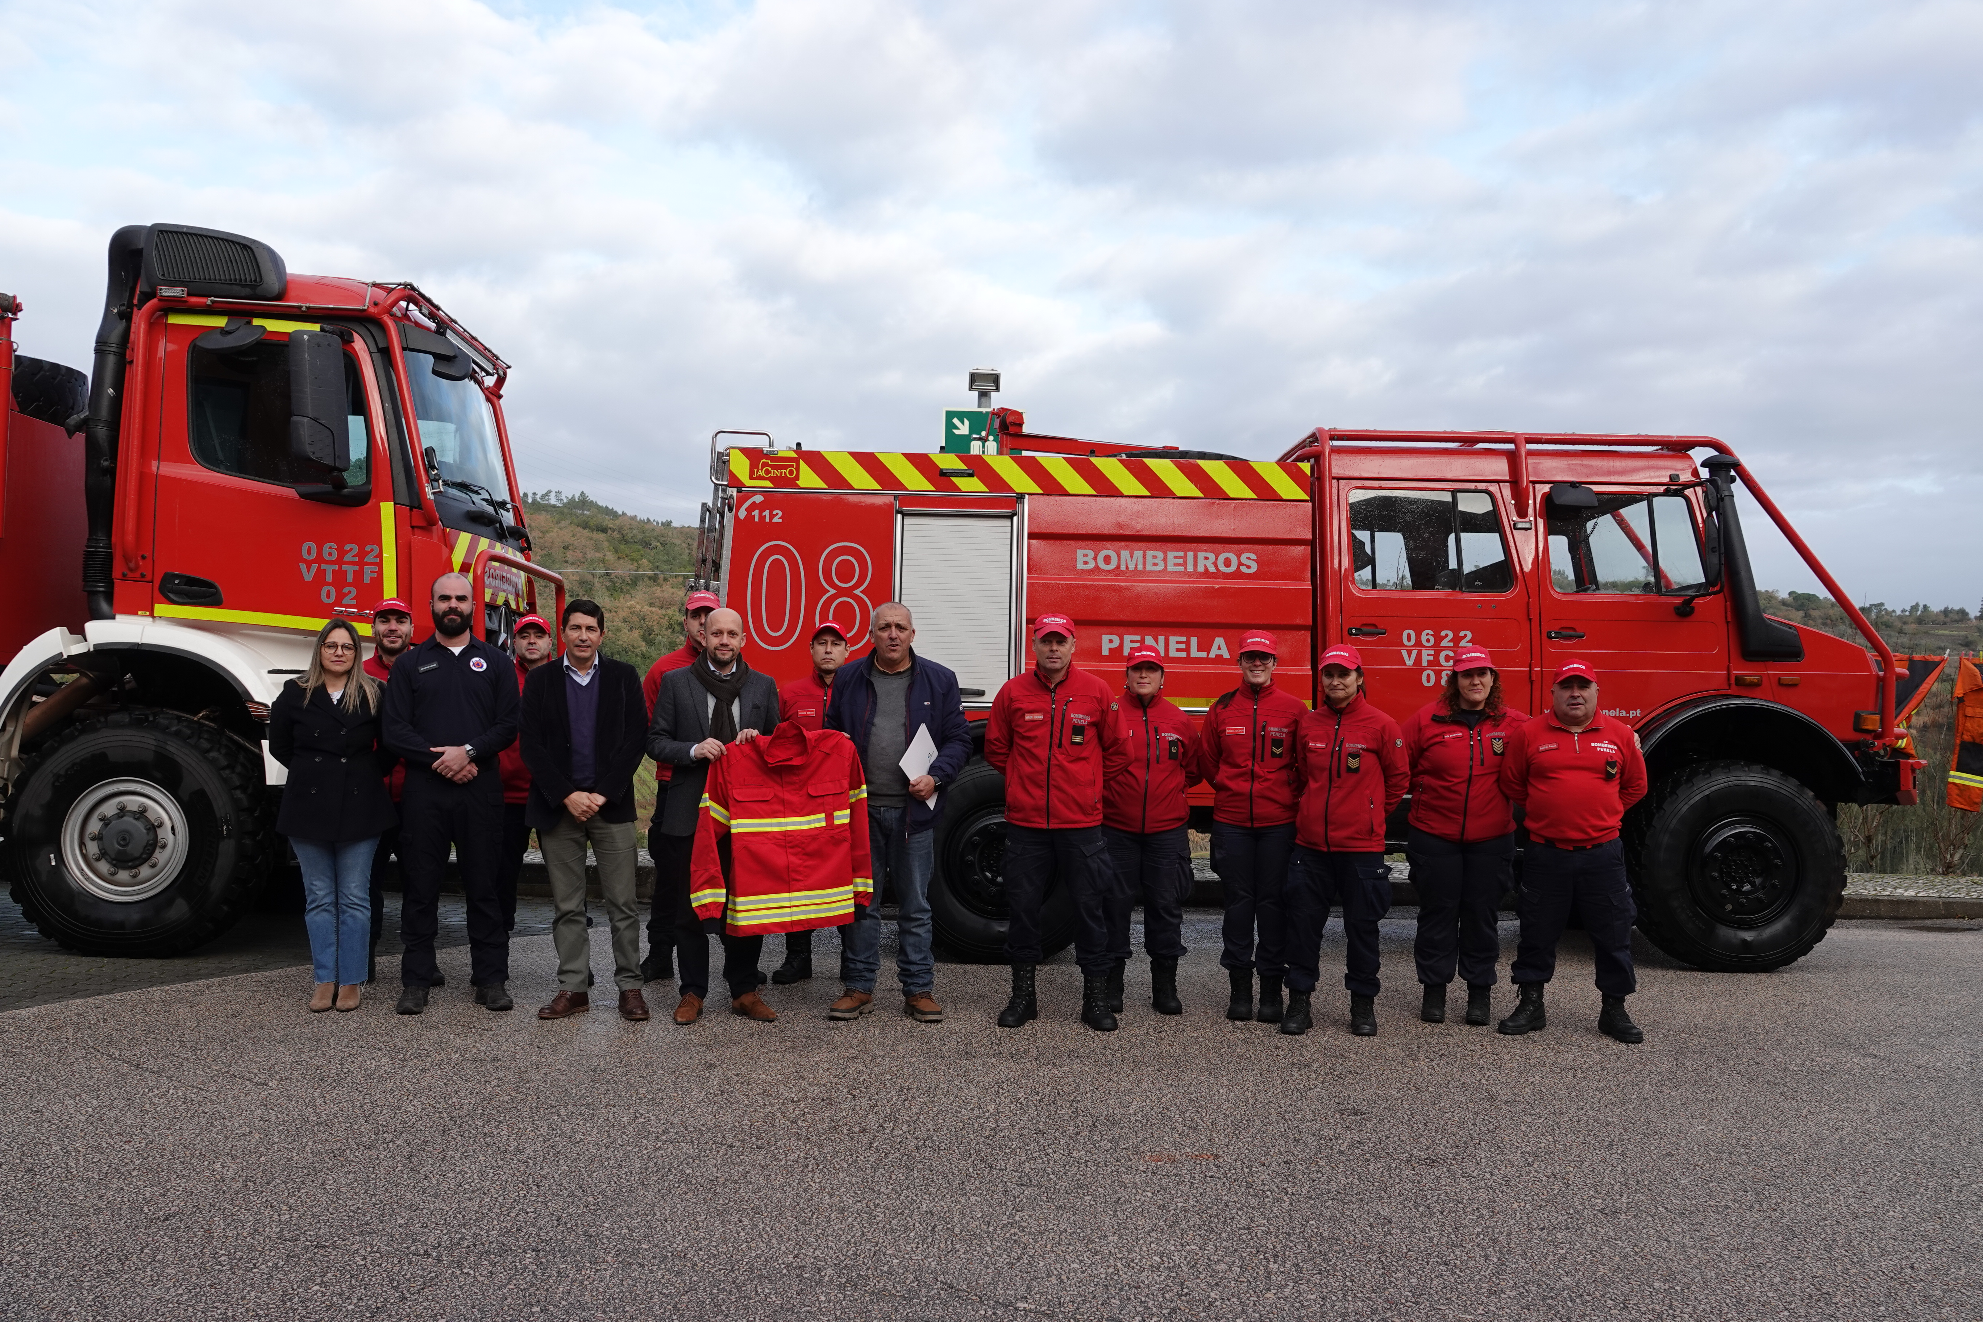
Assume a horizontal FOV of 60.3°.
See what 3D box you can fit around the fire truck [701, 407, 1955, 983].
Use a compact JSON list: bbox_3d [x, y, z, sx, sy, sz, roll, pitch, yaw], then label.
[{"bbox_3d":[1.668,0.145,9.973,6.550,2.980,2.450,1,-2,0],"label":"fire truck"}]

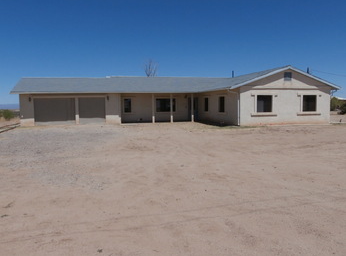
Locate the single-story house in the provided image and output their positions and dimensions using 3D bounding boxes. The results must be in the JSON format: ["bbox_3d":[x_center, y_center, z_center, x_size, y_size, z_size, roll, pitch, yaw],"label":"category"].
[{"bbox_3d":[-0.708,-2.792,28.538,26.157,4.631,14.888,-2,4,-14],"label":"single-story house"}]

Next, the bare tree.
[{"bbox_3d":[-3.038,-5.720,43.291,2.500,8.496,2.500,-1,4,0],"label":"bare tree"}]

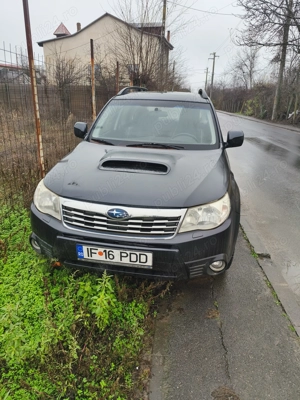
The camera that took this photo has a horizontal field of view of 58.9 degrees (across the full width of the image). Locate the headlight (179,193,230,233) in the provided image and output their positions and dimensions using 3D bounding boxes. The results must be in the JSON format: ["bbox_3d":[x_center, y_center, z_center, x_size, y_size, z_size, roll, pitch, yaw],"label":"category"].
[{"bbox_3d":[0.395,0.086,1.866,0.360,0.220,0.370,5,20,9],"label":"headlight"}]

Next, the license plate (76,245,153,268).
[{"bbox_3d":[-0.240,0.383,1.804,0.525,0.125,0.022,5,20,9],"label":"license plate"}]

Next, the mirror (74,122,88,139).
[{"bbox_3d":[-0.816,-0.825,3.178,0.195,0.180,0.140,5,20,9],"label":"mirror"}]

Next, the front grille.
[{"bbox_3d":[-0.215,0.120,1.816,0.880,0.200,0.130,5,12,9],"label":"front grille"}]

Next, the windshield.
[{"bbox_3d":[0.059,-0.861,3.001,1.420,0.140,0.780,5,60,9],"label":"windshield"}]

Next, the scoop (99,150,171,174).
[{"bbox_3d":[-0.089,-0.336,2.362,0.610,0.120,0.470,5,14,9],"label":"scoop"}]

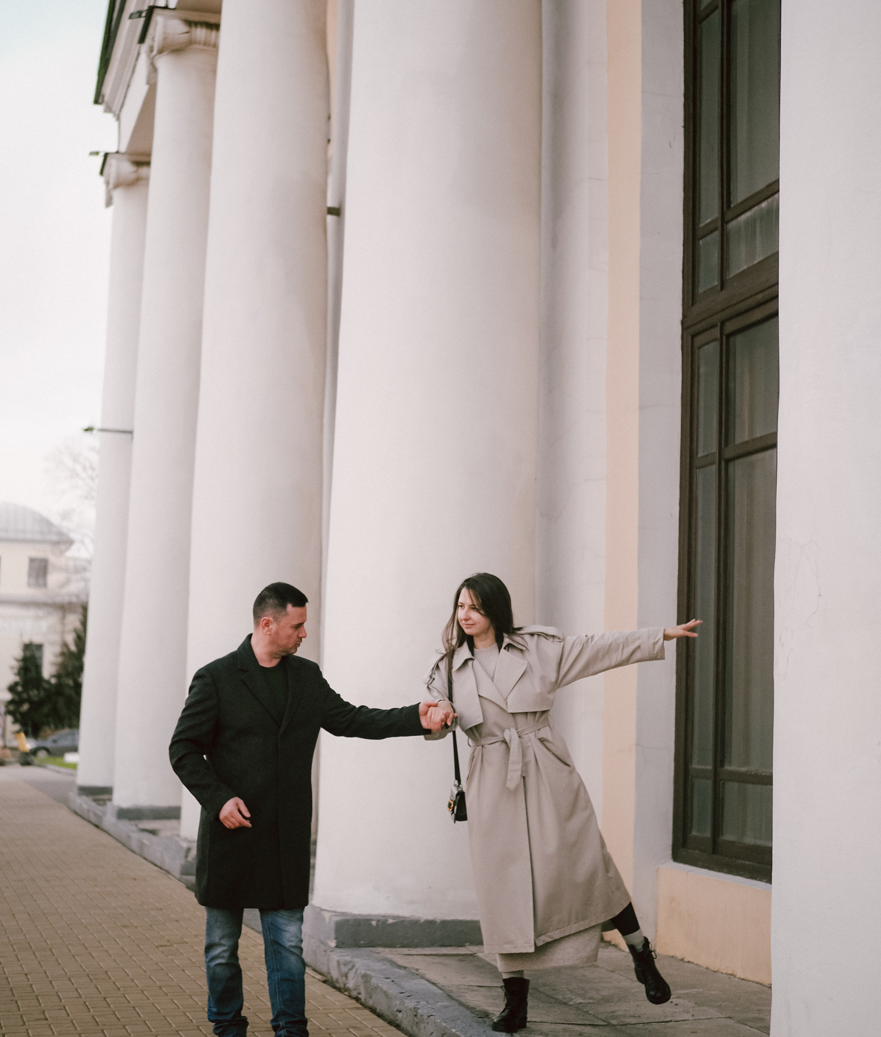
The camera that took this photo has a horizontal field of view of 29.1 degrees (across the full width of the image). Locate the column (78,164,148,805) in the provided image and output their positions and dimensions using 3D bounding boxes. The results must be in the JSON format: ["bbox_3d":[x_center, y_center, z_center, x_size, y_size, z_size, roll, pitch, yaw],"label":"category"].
[{"bbox_3d":[-4.735,-0.573,26.262,1.320,9.650,1.320,4,-7,-16],"label":"column"}]

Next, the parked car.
[{"bbox_3d":[-15.246,9.599,72.000,4.400,1.450,1.750,4,-7,-16],"label":"parked car"}]

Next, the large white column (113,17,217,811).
[{"bbox_3d":[-3.142,-1.215,20.827,1.320,9.650,1.320,4,-7,-16],"label":"large white column"}]

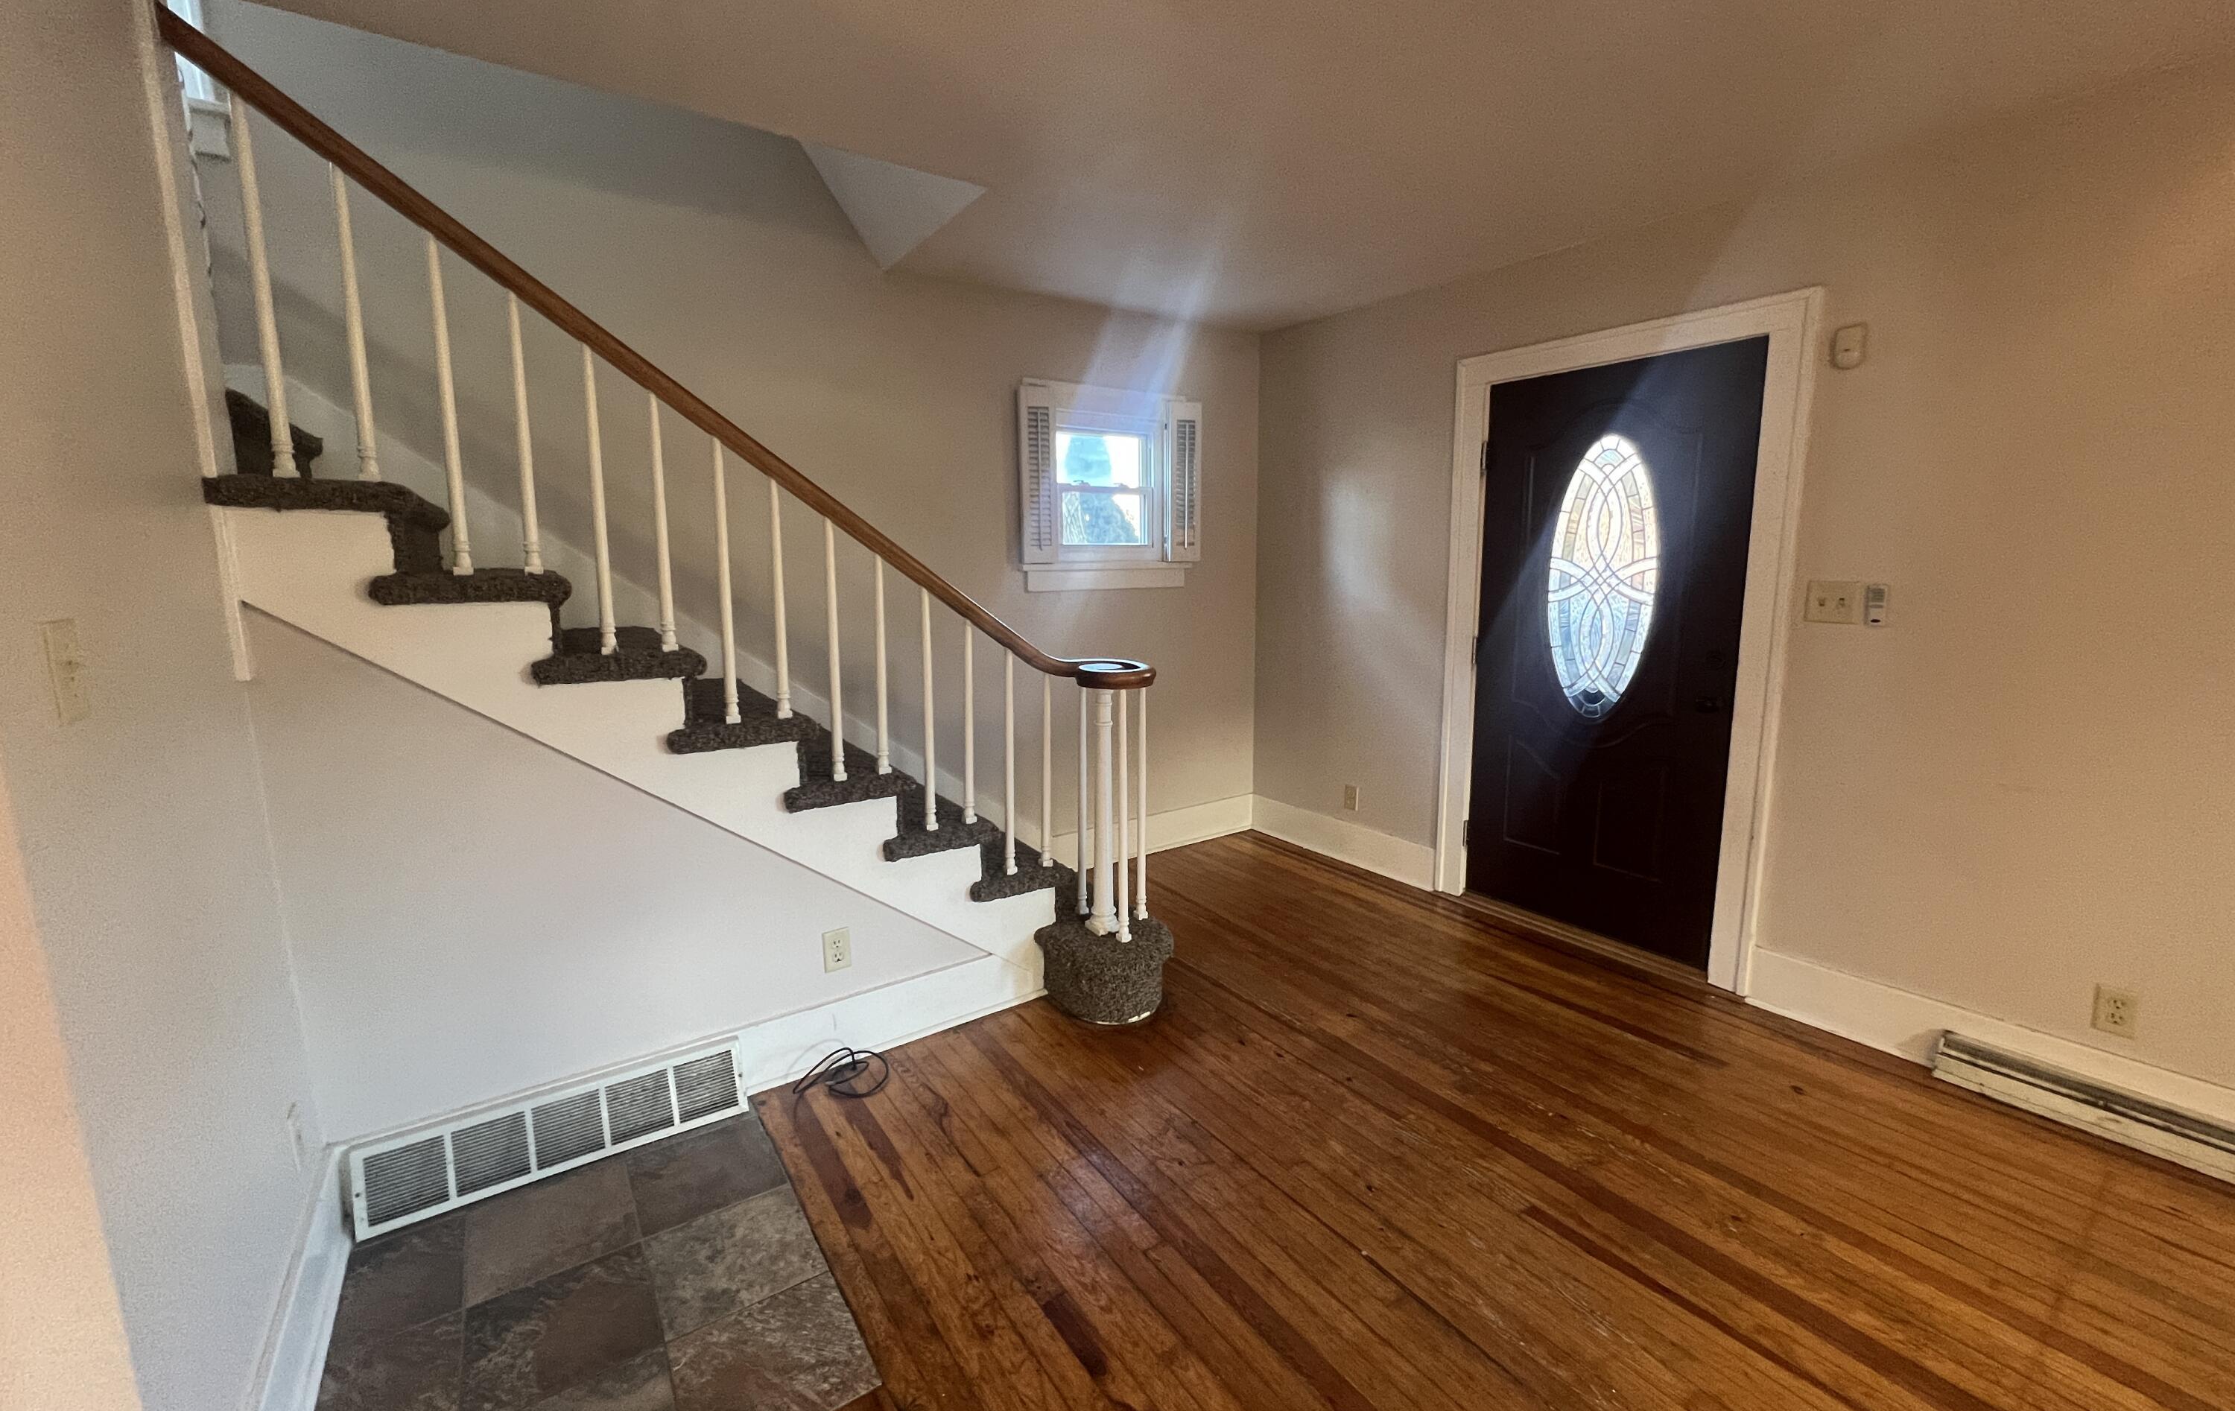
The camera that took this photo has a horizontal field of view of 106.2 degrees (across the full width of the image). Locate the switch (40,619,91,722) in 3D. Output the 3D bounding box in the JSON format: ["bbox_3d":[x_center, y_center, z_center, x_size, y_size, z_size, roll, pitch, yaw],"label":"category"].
[{"bbox_3d":[-1.241,-0.041,0.993,0.010,0.115,0.071,-7,11,-35],"label":"switch"}]

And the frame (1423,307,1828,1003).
[{"bbox_3d":[1.769,-0.203,3.115,0.125,2.217,1.161,-7,11,-35],"label":"frame"}]

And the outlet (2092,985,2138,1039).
[{"bbox_3d":[2.475,0.765,2.084,0.010,0.115,0.071,-7,11,-35],"label":"outlet"}]

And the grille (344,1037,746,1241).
[{"bbox_3d":[-1.323,1.008,2.023,0.787,0.202,0.056,-7,11,-35],"label":"grille"}]

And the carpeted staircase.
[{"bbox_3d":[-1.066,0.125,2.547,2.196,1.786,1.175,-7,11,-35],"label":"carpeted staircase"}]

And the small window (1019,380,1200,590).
[{"bbox_3d":[0.012,-0.979,3.833,0.959,0.883,0.111,-7,11,-35],"label":"small window"}]

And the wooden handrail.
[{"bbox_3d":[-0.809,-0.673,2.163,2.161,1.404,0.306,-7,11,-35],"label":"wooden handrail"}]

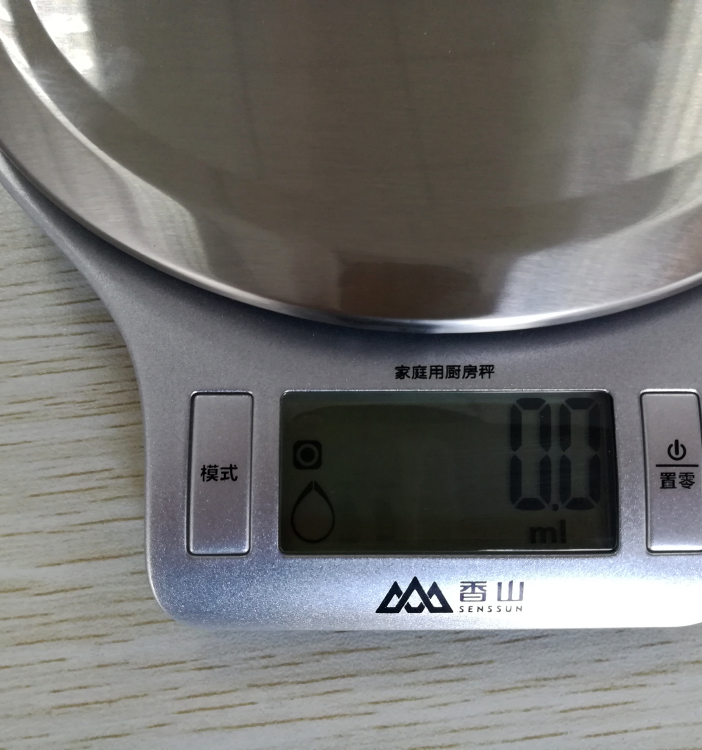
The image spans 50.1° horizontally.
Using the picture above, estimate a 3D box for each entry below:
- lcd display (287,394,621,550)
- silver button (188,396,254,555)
[{"bbox_3d":[0.015,0.015,0.118,0.052,0.003,0.025,0,83,0],"label":"lcd display"},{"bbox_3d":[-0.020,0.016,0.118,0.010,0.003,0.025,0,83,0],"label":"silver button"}]

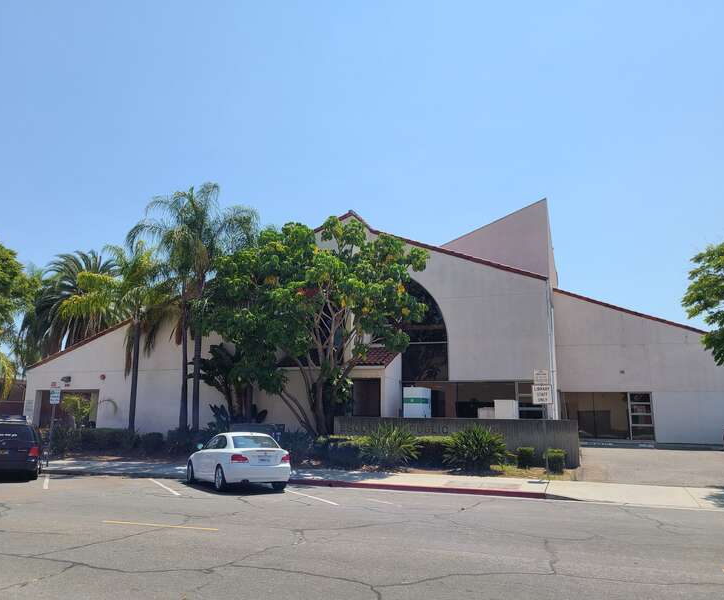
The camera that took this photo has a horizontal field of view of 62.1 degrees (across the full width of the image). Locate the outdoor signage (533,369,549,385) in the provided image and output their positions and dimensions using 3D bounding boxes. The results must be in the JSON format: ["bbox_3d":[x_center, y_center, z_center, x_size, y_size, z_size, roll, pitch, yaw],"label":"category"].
[{"bbox_3d":[5.654,2.419,18.950,0.440,0.480,0.030,-3,-13,15],"label":"outdoor signage"}]

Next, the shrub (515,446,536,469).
[{"bbox_3d":[5.904,5.688,21.700,0.750,0.780,0.720,-3,-13,15],"label":"shrub"}]

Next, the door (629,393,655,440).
[{"bbox_3d":[12.444,5.180,26.725,0.980,2.084,0.100,-3,-11,20],"label":"door"}]

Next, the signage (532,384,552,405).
[{"bbox_3d":[5.690,2.972,18.900,0.610,0.600,0.030,-3,-13,15],"label":"signage"}]

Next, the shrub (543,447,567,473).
[{"bbox_3d":[5.930,4.973,18.512,0.750,0.746,0.750,-3,-11,20],"label":"shrub"}]

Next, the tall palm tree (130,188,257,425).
[{"bbox_3d":[-9.136,0.134,31.474,6.854,13.329,6.501,-3,-13,17],"label":"tall palm tree"}]

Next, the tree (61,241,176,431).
[{"bbox_3d":[-10.425,1.995,26.667,4.600,9.200,4.600,-3,-13,15],"label":"tree"}]

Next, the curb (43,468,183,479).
[{"bbox_3d":[-7.756,5.334,18.633,5.083,0.150,0.200,-3,-13,15],"label":"curb"}]

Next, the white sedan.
[{"bbox_3d":[-3.478,4.430,16.607,1.770,1.420,4.370,7,-14,-30],"label":"white sedan"}]

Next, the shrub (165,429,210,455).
[{"bbox_3d":[-6.699,5.510,23.068,1.680,1.090,1.150,-3,-11,20],"label":"shrub"}]

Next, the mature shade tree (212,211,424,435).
[{"bbox_3d":[-1.587,1.393,21.915,7.700,8.795,7.100,-3,-11,20],"label":"mature shade tree"}]

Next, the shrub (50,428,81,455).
[{"bbox_3d":[-11.635,5.534,23.500,1.120,1.130,1.050,-3,-13,15],"label":"shrub"}]

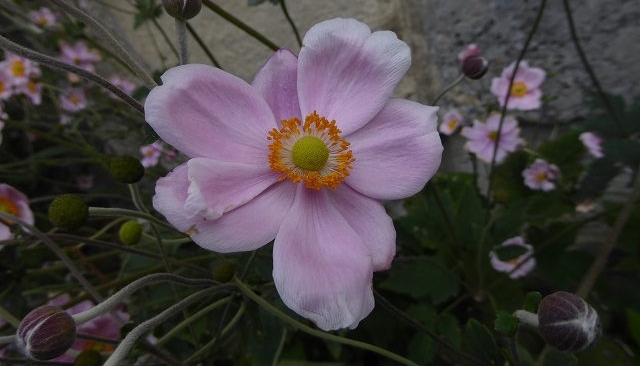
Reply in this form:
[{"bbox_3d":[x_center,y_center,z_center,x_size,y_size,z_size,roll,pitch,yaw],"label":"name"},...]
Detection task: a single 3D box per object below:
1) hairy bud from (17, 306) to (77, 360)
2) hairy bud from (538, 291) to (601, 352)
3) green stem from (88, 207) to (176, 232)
[{"bbox_3d":[-0.071,0.039,0.116,0.015,0.015,0.015,-31,0,-27],"label":"hairy bud"},{"bbox_3d":[0.067,0.037,0.119,0.017,0.016,0.016,7,0,30],"label":"hairy bud"},{"bbox_3d":[-0.057,0.010,0.135,0.025,0.004,0.003,15,0,-14],"label":"green stem"}]

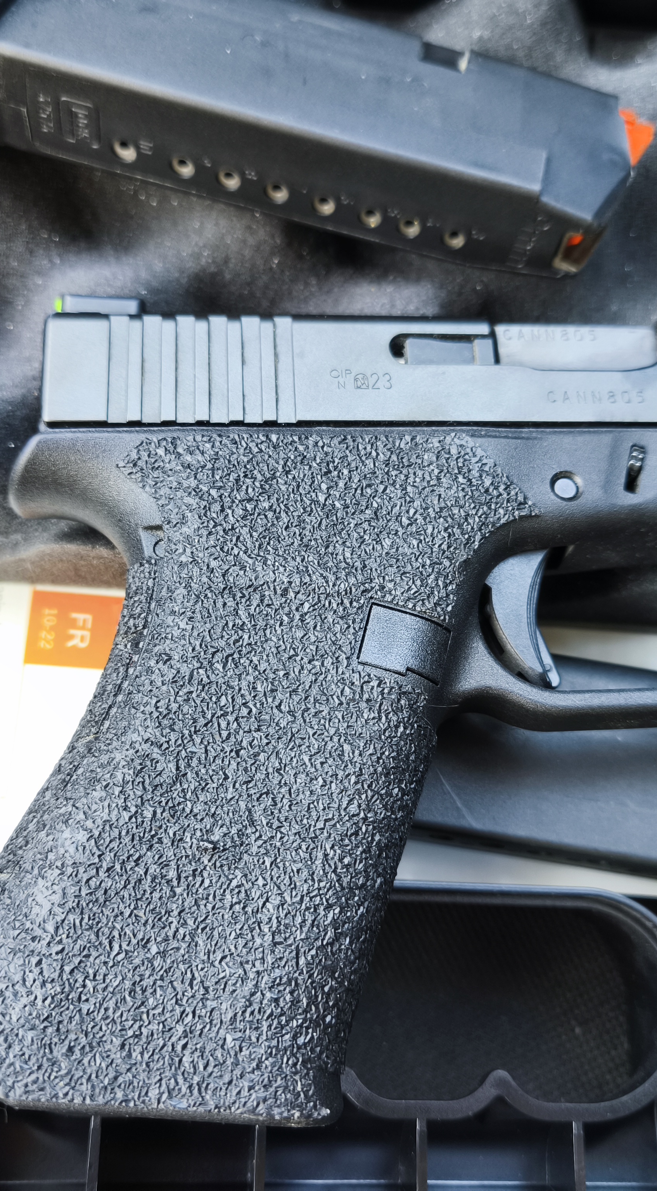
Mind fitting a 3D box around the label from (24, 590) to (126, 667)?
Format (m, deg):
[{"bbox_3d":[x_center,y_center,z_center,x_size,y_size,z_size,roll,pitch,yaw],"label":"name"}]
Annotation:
[{"bbox_3d":[-0.049,0.007,0.208,0.021,0.001,0.016,5,69,-3],"label":"label"}]

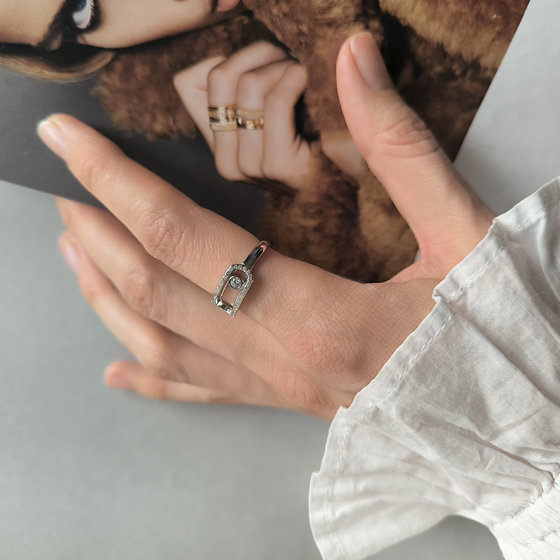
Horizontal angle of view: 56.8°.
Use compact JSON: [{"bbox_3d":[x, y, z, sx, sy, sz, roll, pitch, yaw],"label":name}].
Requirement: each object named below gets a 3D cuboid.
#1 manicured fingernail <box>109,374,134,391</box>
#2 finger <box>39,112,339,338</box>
[{"bbox_3d":[-0.058,0.037,0.187,0.010,0.008,0.003,6,38,9],"label":"manicured fingernail"},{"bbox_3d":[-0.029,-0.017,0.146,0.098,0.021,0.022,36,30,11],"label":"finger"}]

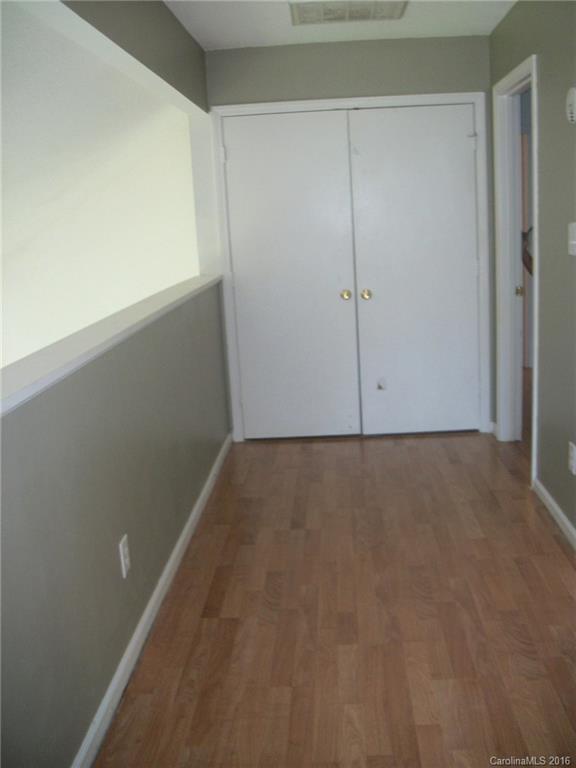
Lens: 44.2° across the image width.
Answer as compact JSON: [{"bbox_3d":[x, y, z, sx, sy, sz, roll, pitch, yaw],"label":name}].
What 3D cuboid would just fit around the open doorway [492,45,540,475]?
[{"bbox_3d":[1.280,-0.577,3.869,0.125,2.102,0.900,-3,13,4],"label":"open doorway"}]

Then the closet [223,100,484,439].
[{"bbox_3d":[0.435,-0.678,4.529,1.655,2.102,0.110,-3,13,4],"label":"closet"}]

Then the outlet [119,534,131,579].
[{"bbox_3d":[-0.546,0.583,2.399,0.012,0.118,0.072,-3,13,4],"label":"outlet"}]

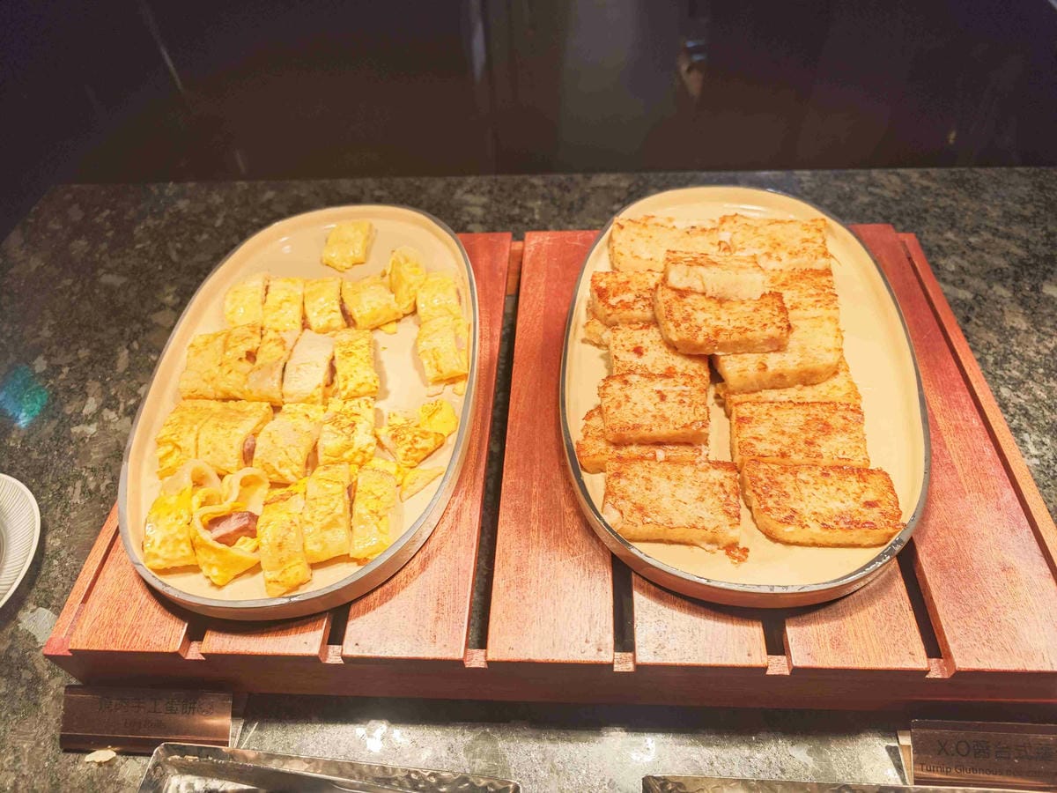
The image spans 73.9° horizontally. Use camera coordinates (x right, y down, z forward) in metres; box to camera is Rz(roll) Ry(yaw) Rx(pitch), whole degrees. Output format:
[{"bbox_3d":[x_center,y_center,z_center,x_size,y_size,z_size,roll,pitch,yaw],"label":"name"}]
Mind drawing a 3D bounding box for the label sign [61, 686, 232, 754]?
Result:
[{"bbox_3d":[-0.227,0.194,0.420,0.106,0.021,0.034,0,50,5],"label":"label sign"}]

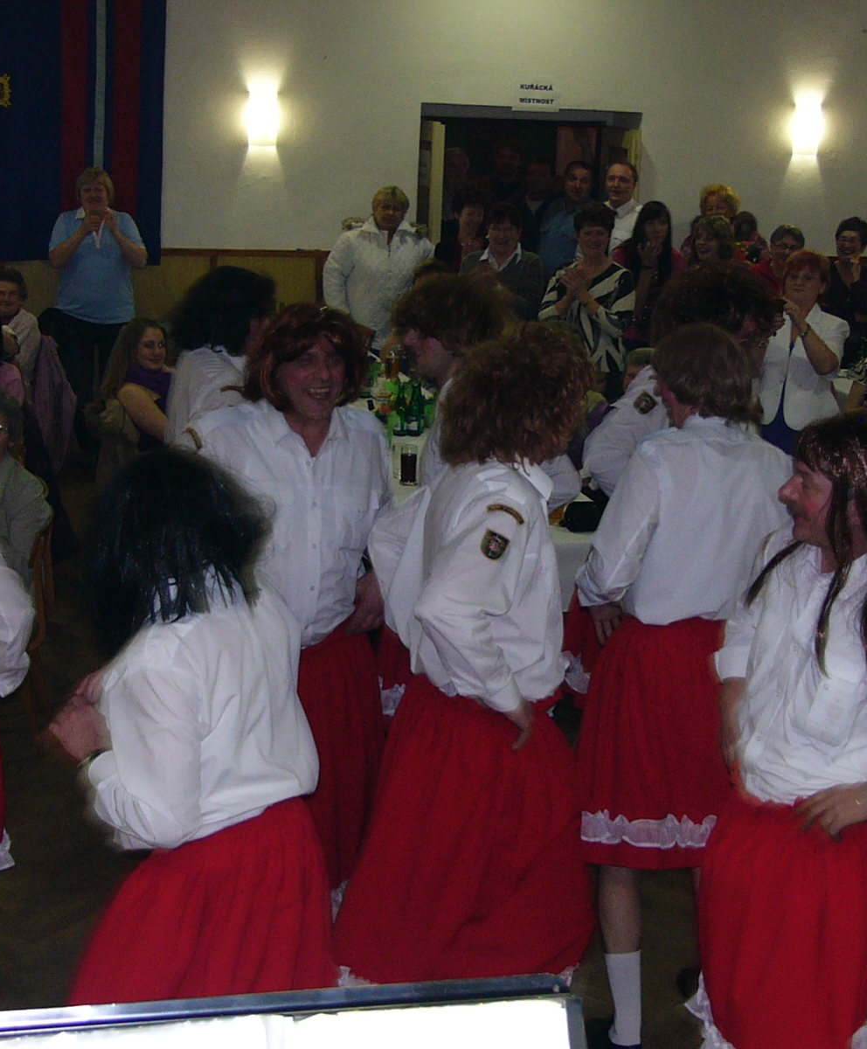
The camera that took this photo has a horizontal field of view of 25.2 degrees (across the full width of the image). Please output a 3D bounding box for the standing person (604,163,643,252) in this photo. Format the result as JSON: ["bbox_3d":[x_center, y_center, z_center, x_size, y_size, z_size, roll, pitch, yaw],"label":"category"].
[{"bbox_3d":[1.043,-1.274,11.675,0.500,1.790,0.320,10,17,29],"label":"standing person"}]

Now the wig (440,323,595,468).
[{"bbox_3d":[0.165,-0.257,3.880,0.280,0.260,0.275,-11,20,-39],"label":"wig"}]

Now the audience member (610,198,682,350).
[{"bbox_3d":[1.187,-0.990,10.902,0.450,1.635,0.340,5,15,12],"label":"audience member"}]

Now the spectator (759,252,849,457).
[{"bbox_3d":[1.652,-0.431,8.820,0.460,1.620,0.400,12,17,33],"label":"spectator"}]

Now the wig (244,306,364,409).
[{"bbox_3d":[-0.292,-0.374,4.380,0.265,0.240,0.250,-3,16,-17],"label":"wig"}]

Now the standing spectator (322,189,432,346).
[{"bbox_3d":[-0.316,-1.079,10.994,0.600,1.660,0.380,2,14,-2],"label":"standing spectator"}]

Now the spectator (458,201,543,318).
[{"bbox_3d":[0.315,-0.792,9.606,0.480,1.580,0.340,2,15,1],"label":"spectator"}]

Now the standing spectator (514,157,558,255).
[{"bbox_3d":[0.648,-1.426,12.303,0.500,1.745,0.320,4,15,8],"label":"standing spectator"}]

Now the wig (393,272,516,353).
[{"bbox_3d":[0.060,-0.587,5.500,0.330,0.250,0.280,-7,12,12],"label":"wig"}]

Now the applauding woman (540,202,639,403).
[{"bbox_3d":[0.813,-0.862,10.292,0.480,1.665,0.400,5,15,10],"label":"applauding woman"}]

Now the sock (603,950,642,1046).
[{"bbox_3d":[0.467,1.167,4.780,0.115,0.245,0.090,14,18,40],"label":"sock"}]

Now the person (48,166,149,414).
[{"bbox_3d":[-1.737,-1.024,10.115,0.530,1.652,0.380,-2,15,-12],"label":"person"}]

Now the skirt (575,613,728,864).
[{"bbox_3d":[0.553,0.512,4.600,0.460,0.590,0.390,1,15,-3],"label":"skirt"}]

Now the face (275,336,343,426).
[{"bbox_3d":[-0.270,-0.320,4.290,0.150,0.200,0.140,-4,16,-21],"label":"face"}]

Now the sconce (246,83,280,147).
[{"bbox_3d":[-1.038,-2.487,11.850,0.190,0.350,0.120,-1,14,-13],"label":"sconce"}]

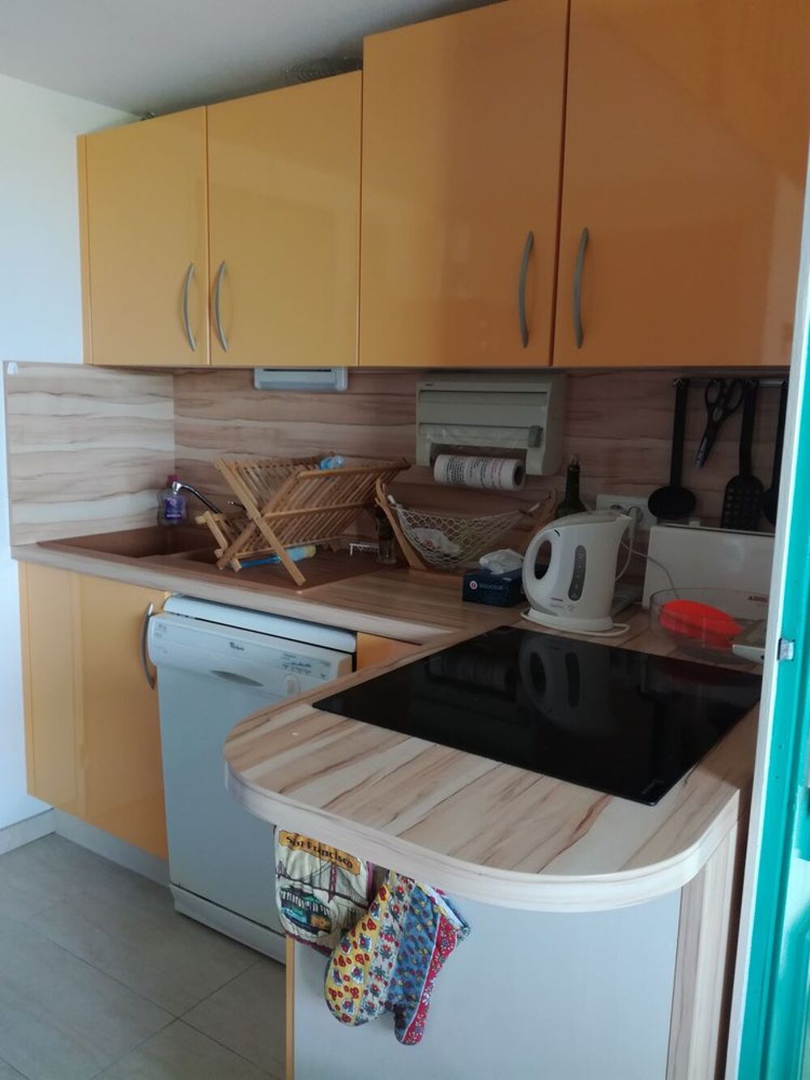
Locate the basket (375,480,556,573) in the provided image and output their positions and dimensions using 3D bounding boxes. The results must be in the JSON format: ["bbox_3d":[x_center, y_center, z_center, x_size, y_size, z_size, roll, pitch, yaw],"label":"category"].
[{"bbox_3d":[0.158,-0.029,2.206,0.510,0.245,0.140,7,11,29],"label":"basket"}]

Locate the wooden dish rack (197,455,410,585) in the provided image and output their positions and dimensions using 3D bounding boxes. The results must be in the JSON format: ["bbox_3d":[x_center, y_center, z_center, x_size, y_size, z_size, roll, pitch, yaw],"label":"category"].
[{"bbox_3d":[-0.273,-0.076,2.277,0.360,0.286,0.440,8,11,34],"label":"wooden dish rack"}]

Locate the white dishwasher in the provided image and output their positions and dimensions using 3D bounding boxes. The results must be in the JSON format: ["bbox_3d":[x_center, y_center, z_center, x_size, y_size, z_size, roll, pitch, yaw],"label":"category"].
[{"bbox_3d":[-0.218,0.573,2.203,0.599,0.860,0.598,8,11,34],"label":"white dishwasher"}]

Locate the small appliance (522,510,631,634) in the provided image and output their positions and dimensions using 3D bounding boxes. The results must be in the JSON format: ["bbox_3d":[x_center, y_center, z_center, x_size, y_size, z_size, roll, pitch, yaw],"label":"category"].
[{"bbox_3d":[0.354,0.052,1.765,0.230,0.237,0.155,8,11,32],"label":"small appliance"}]

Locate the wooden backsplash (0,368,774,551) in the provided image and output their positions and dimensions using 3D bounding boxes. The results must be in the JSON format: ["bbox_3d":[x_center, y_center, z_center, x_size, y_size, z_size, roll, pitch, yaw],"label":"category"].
[{"bbox_3d":[-0.117,-0.157,2.059,2.010,0.526,0.620,8,11,34],"label":"wooden backsplash"}]

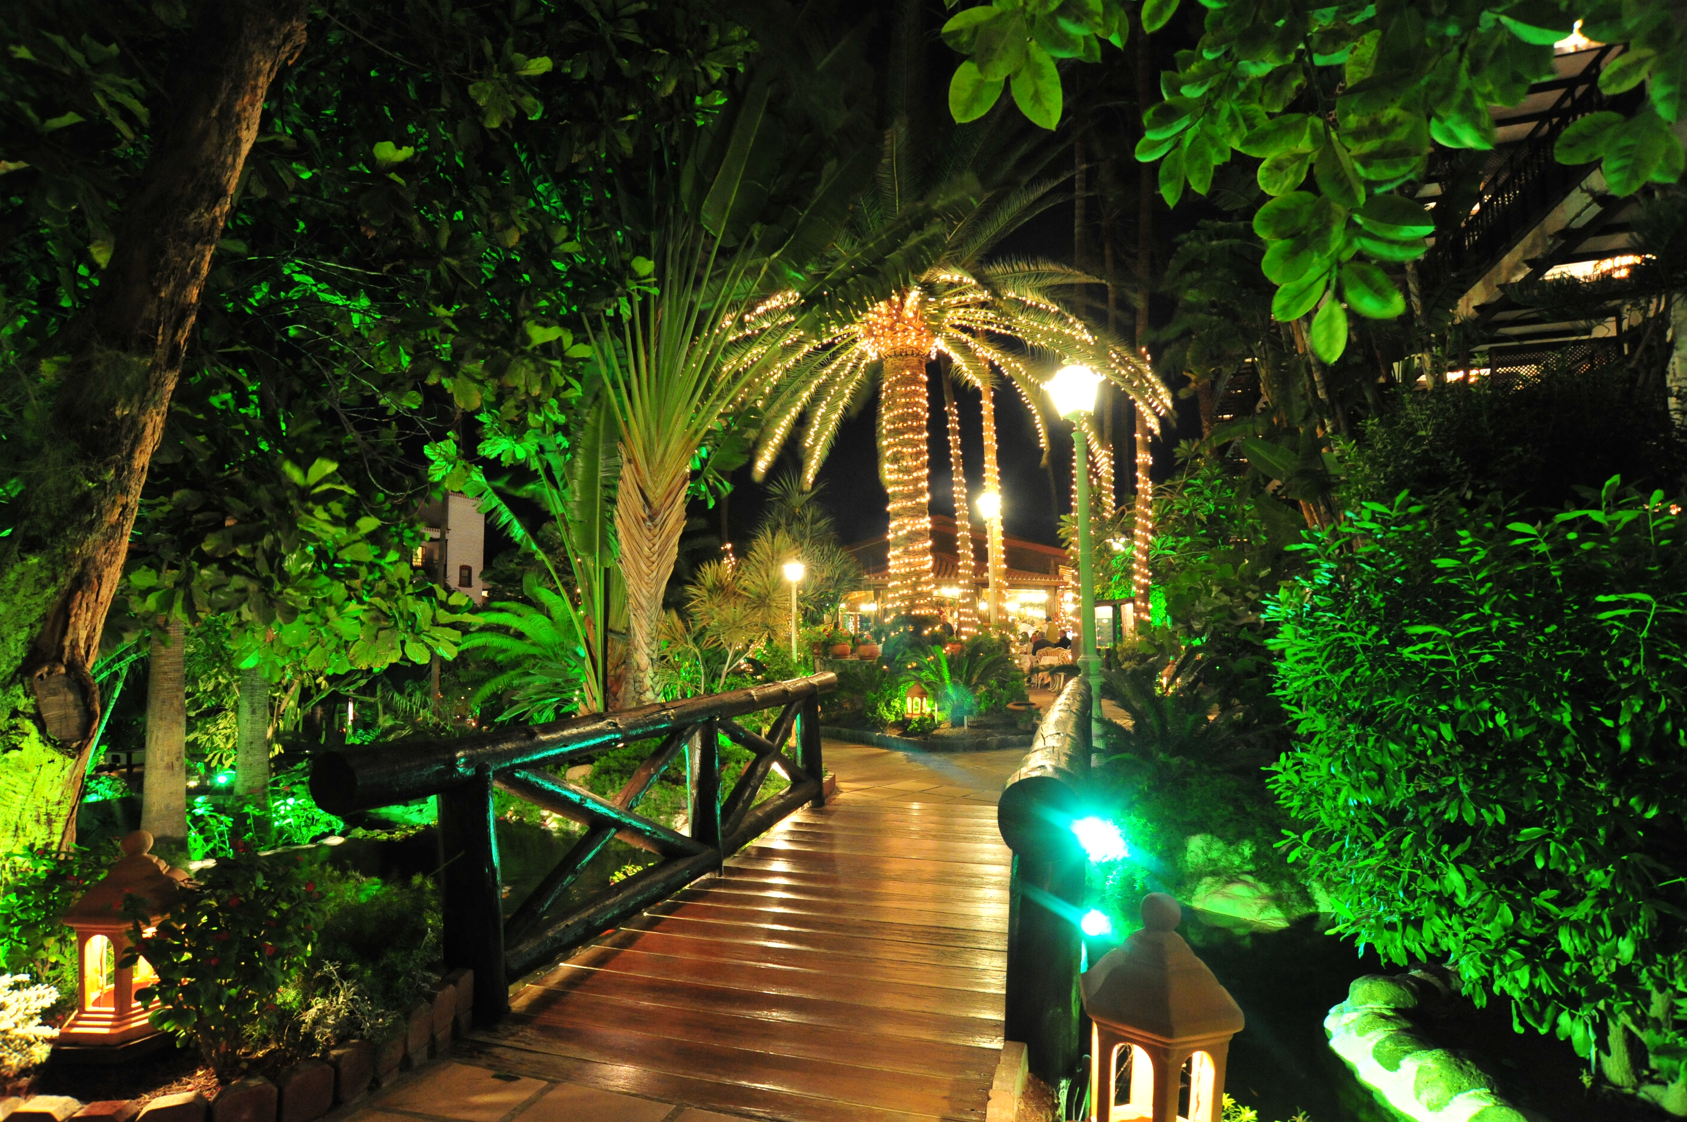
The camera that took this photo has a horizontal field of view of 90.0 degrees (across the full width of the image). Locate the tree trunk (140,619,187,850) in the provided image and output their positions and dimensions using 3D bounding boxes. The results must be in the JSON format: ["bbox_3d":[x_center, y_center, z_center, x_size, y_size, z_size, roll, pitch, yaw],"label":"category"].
[{"bbox_3d":[-4.594,1.163,5.700,0.260,1.600,0.260,2,-6,-39],"label":"tree trunk"}]

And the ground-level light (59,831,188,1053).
[{"bbox_3d":[-2.244,1.183,2.650,0.370,0.640,0.370,2,-6,-40],"label":"ground-level light"}]

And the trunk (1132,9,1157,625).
[{"bbox_3d":[5.513,-4.373,15.500,0.400,12.000,0.400,0,-6,20],"label":"trunk"}]

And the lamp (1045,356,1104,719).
[{"bbox_3d":[2.111,0.029,7.400,0.460,3.500,0.440,-3,-5,16],"label":"lamp"}]

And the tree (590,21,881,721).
[{"bbox_3d":[-1.109,-1.889,8.600,3.000,7.200,2.300,-1,-5,-7],"label":"tree"}]

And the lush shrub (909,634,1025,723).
[{"bbox_3d":[1.545,1.511,10.800,1.500,1.170,1.400,-2,-5,8],"label":"lush shrub"}]

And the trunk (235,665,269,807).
[{"bbox_3d":[-5.189,1.521,7.400,0.250,1.280,0.250,2,-6,-35],"label":"trunk"}]

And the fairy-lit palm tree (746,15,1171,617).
[{"bbox_3d":[1.703,-3.373,13.200,6.400,10.000,6.200,-2,-5,8],"label":"fairy-lit palm tree"}]

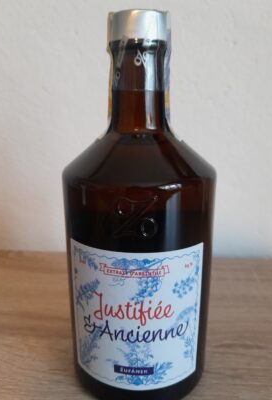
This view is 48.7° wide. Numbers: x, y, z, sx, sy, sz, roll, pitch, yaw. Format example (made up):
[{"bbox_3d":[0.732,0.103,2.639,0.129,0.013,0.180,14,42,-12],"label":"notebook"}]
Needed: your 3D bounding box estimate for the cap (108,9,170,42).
[{"bbox_3d":[0.002,-0.086,0.153,0.029,0.012,0.029,0,15,0],"label":"cap"}]

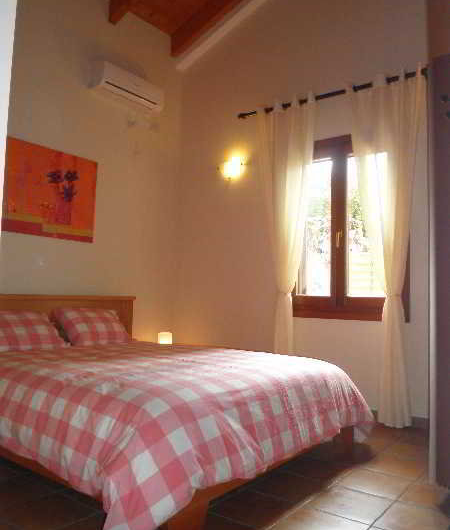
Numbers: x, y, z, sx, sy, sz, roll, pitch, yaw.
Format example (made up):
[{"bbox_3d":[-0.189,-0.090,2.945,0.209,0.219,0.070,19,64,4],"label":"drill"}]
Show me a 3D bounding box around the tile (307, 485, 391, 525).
[{"bbox_3d":[0.591,1.102,2.076,0.305,0.012,0.305,-2,-5,40],"label":"tile"}]

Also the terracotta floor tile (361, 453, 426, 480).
[{"bbox_3d":[0.986,1.142,2.554,0.305,0.012,0.305,-2,-5,40],"label":"terracotta floor tile"}]

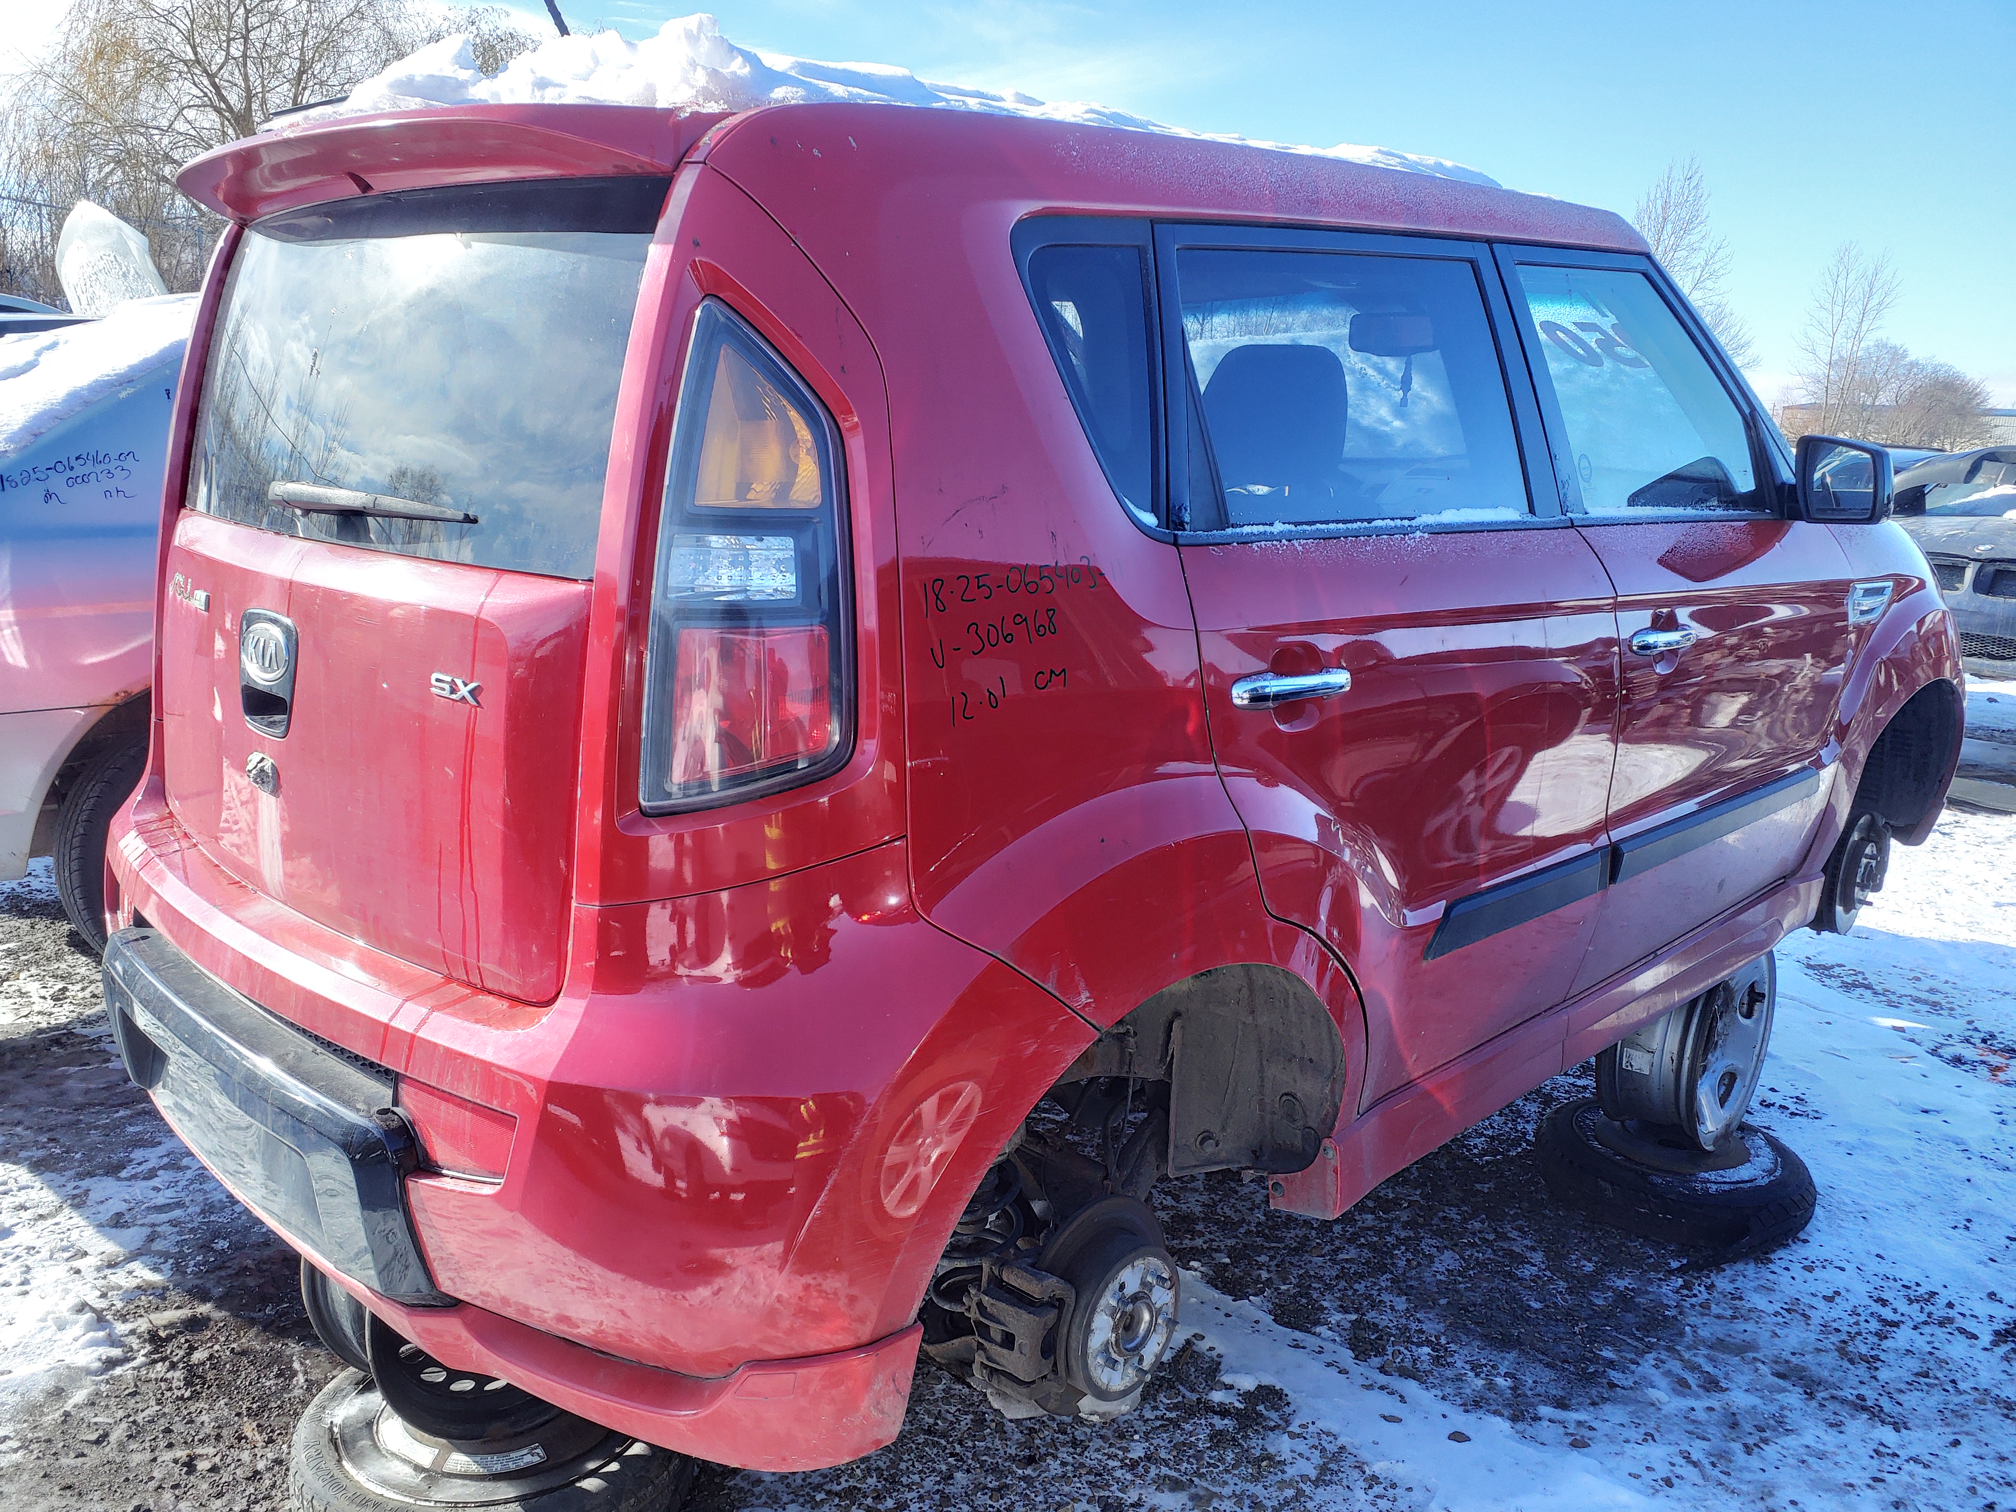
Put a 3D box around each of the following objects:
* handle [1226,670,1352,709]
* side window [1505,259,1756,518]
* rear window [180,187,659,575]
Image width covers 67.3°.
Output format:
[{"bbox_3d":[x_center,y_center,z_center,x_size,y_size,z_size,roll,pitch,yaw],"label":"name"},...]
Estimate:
[{"bbox_3d":[0.308,-0.073,1.649,0.217,0.038,0.050,-11,18,-44],"label":"handle"},{"bbox_3d":[1.062,-0.600,2.496,0.750,0.420,0.045,-11,-2,-44],"label":"side window"},{"bbox_3d":[-0.755,-0.449,1.746,1.110,0.410,0.080,14,3,44],"label":"rear window"}]

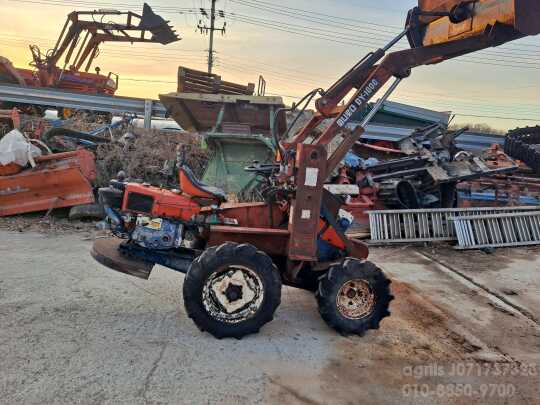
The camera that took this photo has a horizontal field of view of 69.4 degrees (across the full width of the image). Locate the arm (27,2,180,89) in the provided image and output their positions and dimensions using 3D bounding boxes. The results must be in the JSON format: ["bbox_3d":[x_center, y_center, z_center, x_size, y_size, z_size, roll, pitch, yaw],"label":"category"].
[{"bbox_3d":[-3.991,-3.573,9.546,3.331,2.143,1.600,3,8,-6],"label":"arm"}]

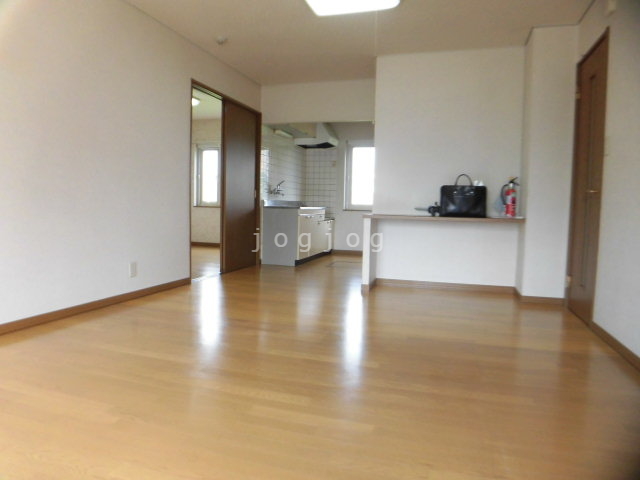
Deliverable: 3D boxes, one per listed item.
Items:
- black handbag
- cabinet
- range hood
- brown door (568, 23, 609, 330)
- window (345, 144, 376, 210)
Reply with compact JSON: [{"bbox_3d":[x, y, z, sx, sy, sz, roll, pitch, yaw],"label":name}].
[{"bbox_3d":[1.297,-0.395,3.995,0.390,0.390,0.130,2,4,16],"label":"black handbag"},{"bbox_3d":[-0.278,-0.119,7.308,0.560,0.820,2.300,2,4,15],"label":"cabinet"},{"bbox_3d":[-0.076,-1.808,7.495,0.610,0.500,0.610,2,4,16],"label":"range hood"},{"bbox_3d":[1.996,-0.404,3.323,0.060,2.005,0.775,2,4,16],"label":"brown door"},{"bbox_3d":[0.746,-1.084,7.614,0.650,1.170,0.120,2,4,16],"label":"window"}]

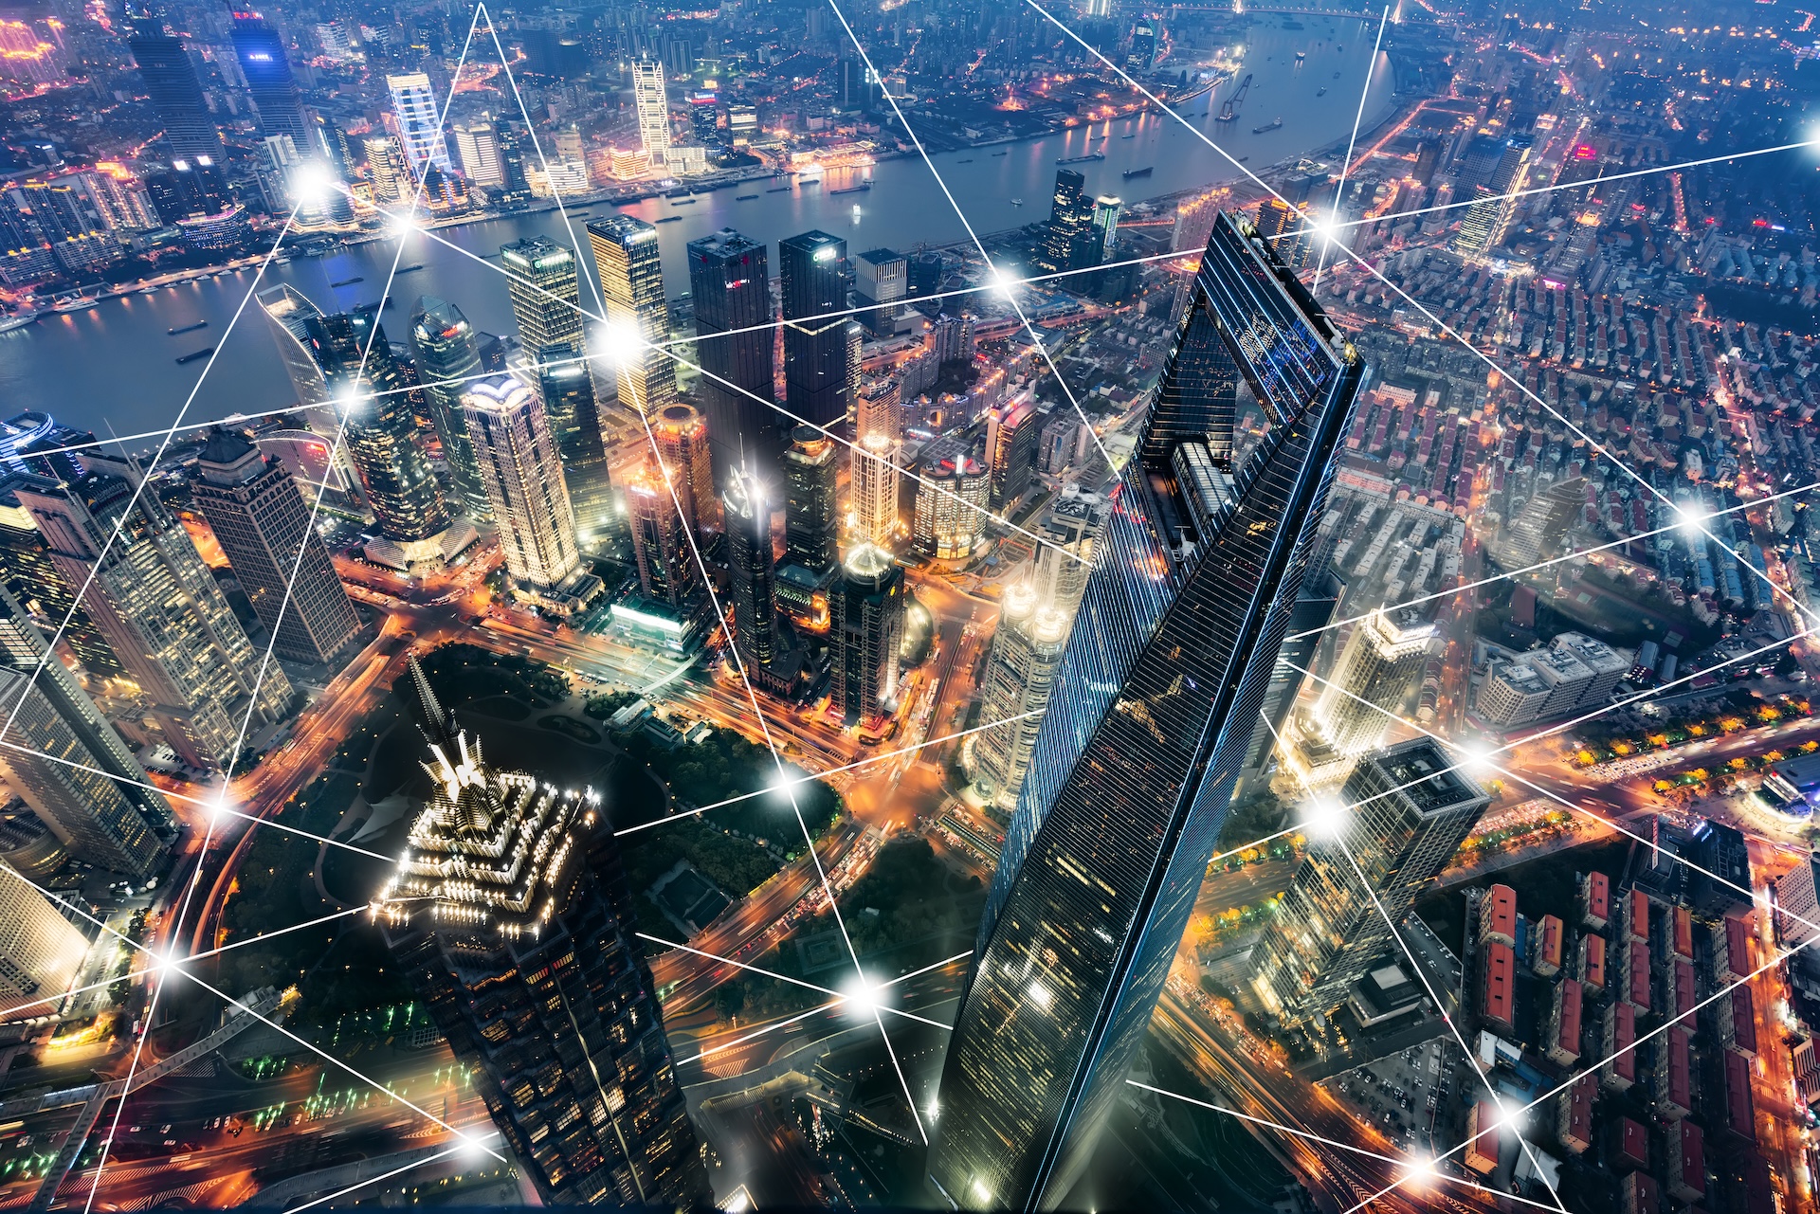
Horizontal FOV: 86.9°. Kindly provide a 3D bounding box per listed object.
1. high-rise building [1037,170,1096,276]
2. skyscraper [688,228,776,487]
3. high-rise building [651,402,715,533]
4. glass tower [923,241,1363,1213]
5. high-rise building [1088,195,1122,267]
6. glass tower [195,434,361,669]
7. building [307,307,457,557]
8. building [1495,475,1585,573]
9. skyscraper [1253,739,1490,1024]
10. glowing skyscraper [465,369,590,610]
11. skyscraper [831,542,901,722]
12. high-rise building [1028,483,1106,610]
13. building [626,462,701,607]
[{"bbox_3d":[226.630,-551.620,1385.610,42.000,144.000,46.000,28,47,25],"label":"high-rise building"},{"bbox_3d":[-159.310,-209.430,892.080,45.400,255.370,46.660,30,48,27],"label":"skyscraper"},{"bbox_3d":[-195.950,-106.420,852.880,33.000,151.000,33.000,17,43,15],"label":"high-rise building"},{"bbox_3d":[62.030,117.700,353.540,58.000,492.000,58.000,33,49,29],"label":"glass tower"},{"bbox_3d":[292.800,-567.400,1446.100,22.900,93.000,24.800,-32,52,-33],"label":"high-rise building"},{"bbox_3d":[-483.130,-45.680,729.520,43.000,198.000,44.000,11,42,9],"label":"glass tower"},{"bbox_3d":[-454.990,-146.890,834.900,46.000,212.000,46.000,22,45,20],"label":"building"},{"bbox_3d":[618.300,-83.500,935.400,45.000,74.000,29.000,-22,47,-26],"label":"building"},{"bbox_3d":[249.330,160.280,538.970,42.270,202.460,38.980,-13,44,-17],"label":"skyscraper"},{"bbox_3d":[-319.120,-96.320,800.000,39.550,193.000,38.140,18,43,16],"label":"glowing skyscraper"},{"bbox_3d":[-31.870,15.230,721.690,40.000,148.000,41.000,20,44,17],"label":"skyscraper"},{"bbox_3d":[120.300,-14.700,775.600,44.000,138.000,35.000,13,42,11],"label":"high-rise building"},{"bbox_3d":[-202.600,-52.200,793.900,36.100,141.000,32.400,15,43,13],"label":"building"}]

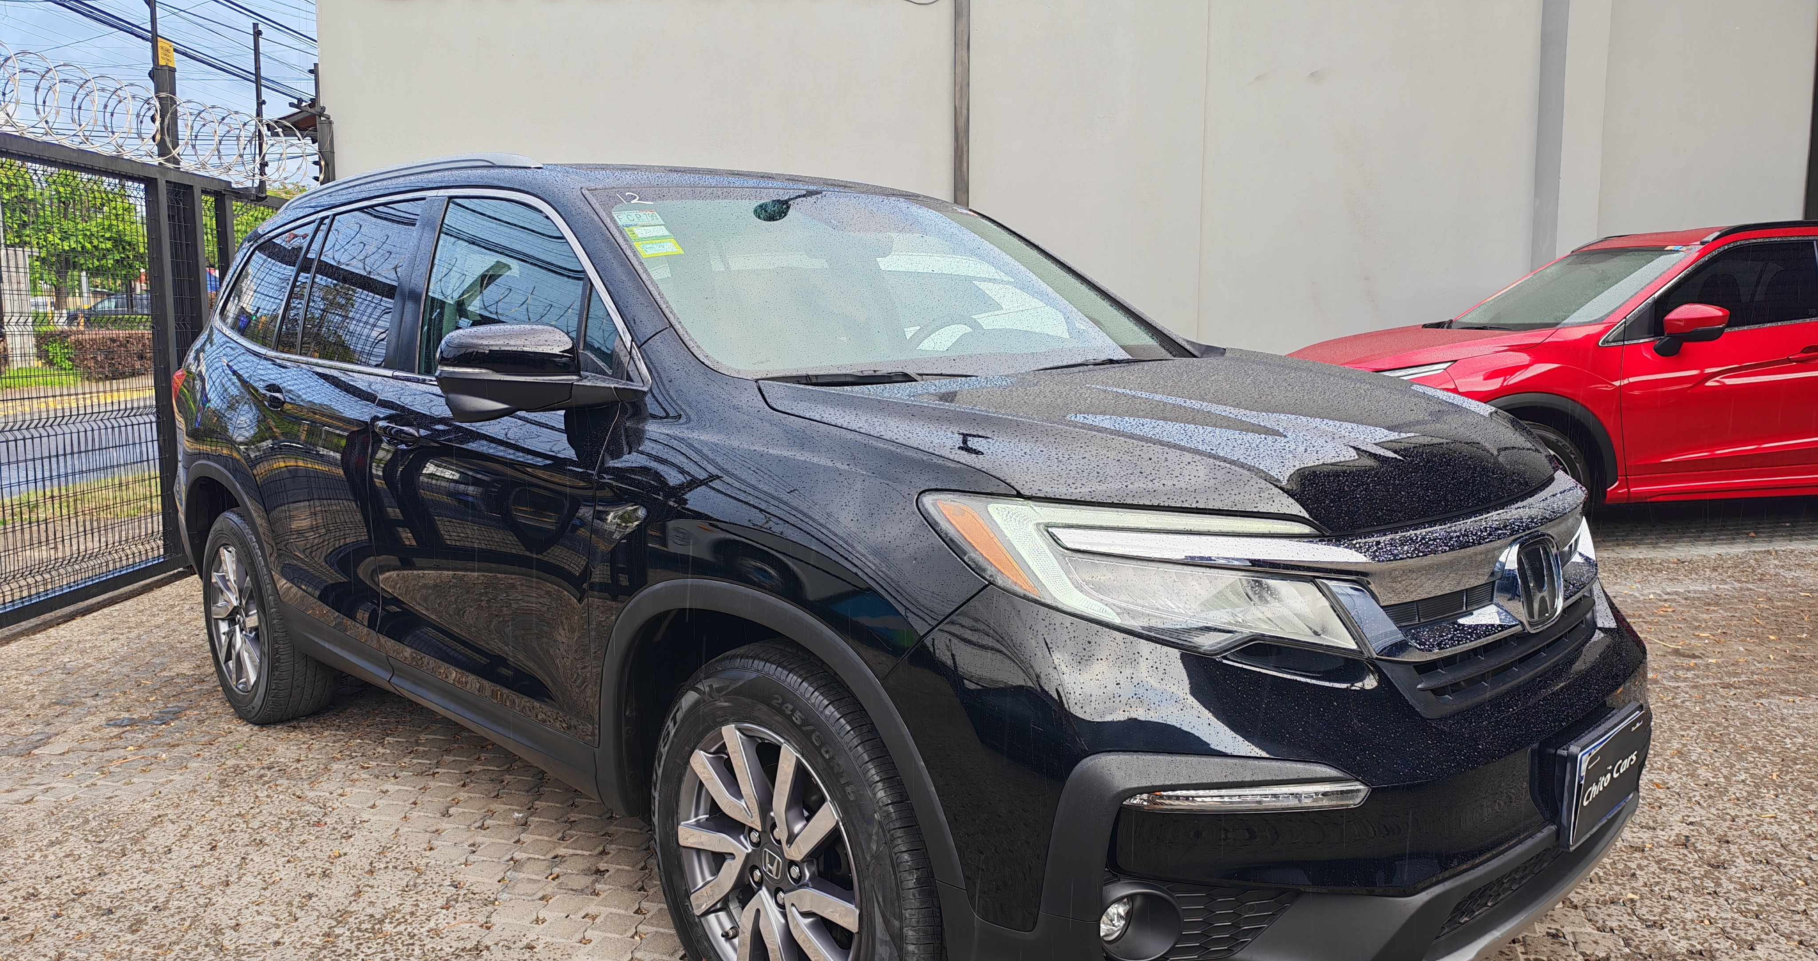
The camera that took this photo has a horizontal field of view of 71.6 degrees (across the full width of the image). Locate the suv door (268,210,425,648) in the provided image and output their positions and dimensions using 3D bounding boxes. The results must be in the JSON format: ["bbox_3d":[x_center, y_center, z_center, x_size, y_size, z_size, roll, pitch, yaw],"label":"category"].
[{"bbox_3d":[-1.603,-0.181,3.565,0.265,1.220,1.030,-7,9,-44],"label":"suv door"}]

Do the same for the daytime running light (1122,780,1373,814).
[{"bbox_3d":[0.458,0.421,1.712,0.340,0.050,0.085,-1,6,-4],"label":"daytime running light"}]

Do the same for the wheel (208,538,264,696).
[{"bbox_3d":[-2.151,0.445,4.193,0.190,0.490,0.490,-7,9,-44],"label":"wheel"}]

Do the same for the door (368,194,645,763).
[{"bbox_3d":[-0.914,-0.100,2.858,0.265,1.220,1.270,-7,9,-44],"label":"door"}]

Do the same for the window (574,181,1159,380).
[{"bbox_3d":[0.031,-0.461,3.064,1.500,0.140,0.880,-7,40,-44],"label":"window"}]

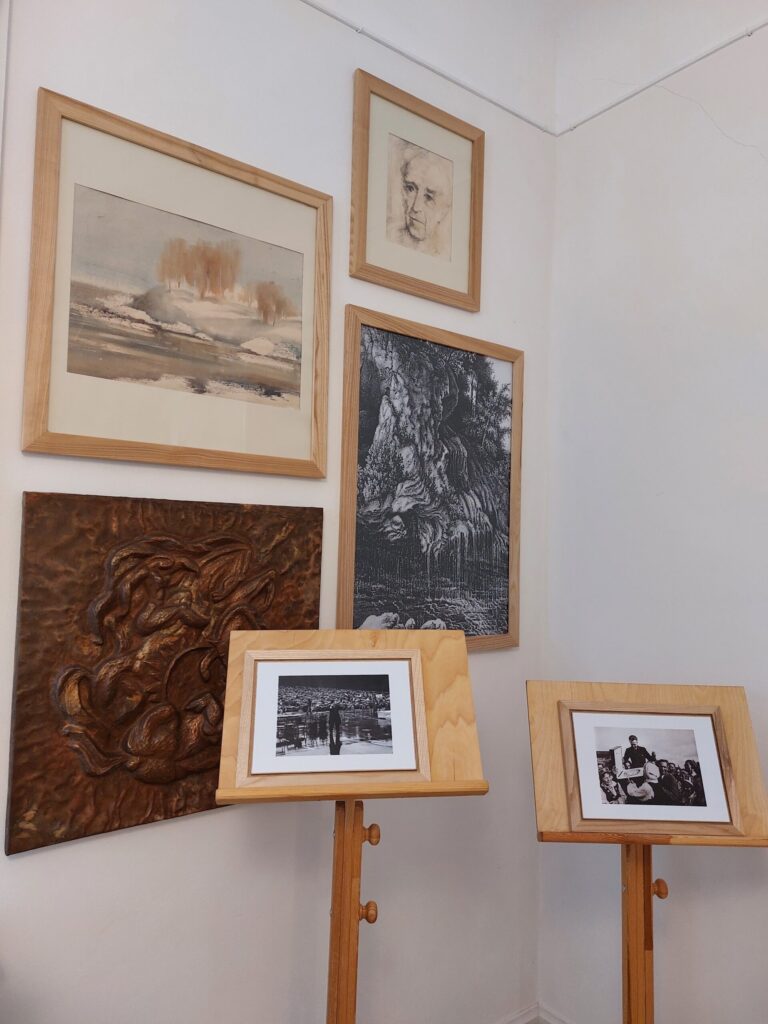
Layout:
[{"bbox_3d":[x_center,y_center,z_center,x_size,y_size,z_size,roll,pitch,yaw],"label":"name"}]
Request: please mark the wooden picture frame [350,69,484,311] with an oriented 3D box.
[{"bbox_3d":[0.106,-0.883,2.006,0.459,0.543,0.027,3,-2,-37],"label":"wooden picture frame"}]

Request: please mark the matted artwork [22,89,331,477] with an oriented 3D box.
[{"bbox_3d":[-0.418,-0.461,1.602,0.688,0.715,0.027,3,-2,-37],"label":"matted artwork"}]

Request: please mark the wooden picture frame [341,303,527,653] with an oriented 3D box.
[{"bbox_3d":[0.160,-0.055,2.036,0.666,0.933,0.027,3,-2,-37],"label":"wooden picture frame"}]

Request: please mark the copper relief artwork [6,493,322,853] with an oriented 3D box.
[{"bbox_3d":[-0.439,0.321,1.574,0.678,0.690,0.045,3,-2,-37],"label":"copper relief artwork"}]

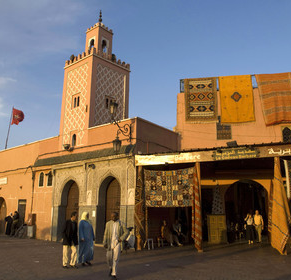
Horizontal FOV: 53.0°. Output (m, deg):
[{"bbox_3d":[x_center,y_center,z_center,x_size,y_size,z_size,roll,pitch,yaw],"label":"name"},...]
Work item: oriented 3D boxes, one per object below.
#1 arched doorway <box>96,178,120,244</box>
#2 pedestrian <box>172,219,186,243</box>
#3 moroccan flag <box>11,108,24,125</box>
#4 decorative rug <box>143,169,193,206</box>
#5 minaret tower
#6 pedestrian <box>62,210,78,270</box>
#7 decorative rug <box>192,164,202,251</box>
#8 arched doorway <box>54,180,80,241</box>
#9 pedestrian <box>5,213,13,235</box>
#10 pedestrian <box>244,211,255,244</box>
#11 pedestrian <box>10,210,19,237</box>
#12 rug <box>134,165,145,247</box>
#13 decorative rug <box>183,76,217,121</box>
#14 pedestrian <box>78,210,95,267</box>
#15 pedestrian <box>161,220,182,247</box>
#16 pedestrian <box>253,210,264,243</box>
[{"bbox_3d":[-1.728,3.725,15.466,1.870,3.550,0.550,-11,-18,38],"label":"arched doorway"},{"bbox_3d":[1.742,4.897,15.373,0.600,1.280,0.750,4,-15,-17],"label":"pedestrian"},{"bbox_3d":[-11.775,-2.165,26.914,1.150,1.500,0.400,1,-14,-6],"label":"moroccan flag"},{"bbox_3d":[1.130,2.235,13.819,2.420,1.850,0.060,-4,-15,17],"label":"decorative rug"},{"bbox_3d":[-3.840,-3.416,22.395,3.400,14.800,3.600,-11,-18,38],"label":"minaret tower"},{"bbox_3d":[-2.373,3.190,9.409,0.500,1.710,0.350,12,-18,-40],"label":"pedestrian"},{"bbox_3d":[2.350,2.949,13.125,0.420,3.750,0.320,-4,-14,17],"label":"decorative rug"},{"bbox_3d":[-4.275,4.127,17.015,2.100,3.480,0.450,-11,-17,37],"label":"arched doorway"},{"bbox_3d":[-10.458,6.481,22.501,0.450,1.640,0.520,-8,-16,29],"label":"pedestrian"},{"bbox_3d":[5.700,4.823,16.066,0.550,1.680,0.400,-3,-14,14],"label":"pedestrian"},{"bbox_3d":[-9.330,5.968,20.882,0.500,1.730,0.550,3,-14,-14],"label":"pedestrian"},{"bbox_3d":[-0.250,3.081,13.967,0.500,3.600,0.300,-4,-14,17],"label":"rug"},{"bbox_3d":[3.385,-2.492,17.810,1.880,2.820,0.150,-2,-14,8],"label":"decorative rug"},{"bbox_3d":[-1.915,3.296,9.774,0.420,1.680,0.530,-12,-18,40],"label":"pedestrian"},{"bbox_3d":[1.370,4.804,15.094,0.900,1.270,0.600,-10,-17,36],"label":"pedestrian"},{"bbox_3d":[6.370,4.895,16.512,0.550,1.750,0.400,-3,-14,14],"label":"pedestrian"}]

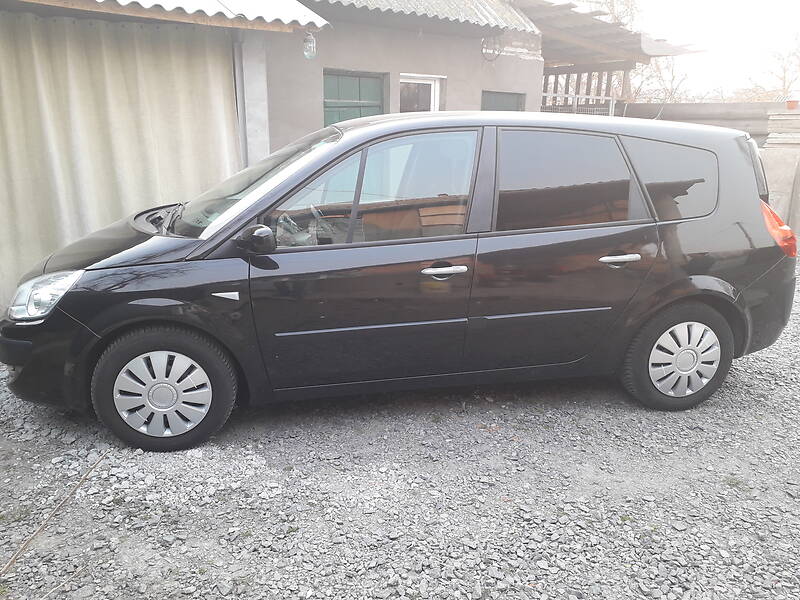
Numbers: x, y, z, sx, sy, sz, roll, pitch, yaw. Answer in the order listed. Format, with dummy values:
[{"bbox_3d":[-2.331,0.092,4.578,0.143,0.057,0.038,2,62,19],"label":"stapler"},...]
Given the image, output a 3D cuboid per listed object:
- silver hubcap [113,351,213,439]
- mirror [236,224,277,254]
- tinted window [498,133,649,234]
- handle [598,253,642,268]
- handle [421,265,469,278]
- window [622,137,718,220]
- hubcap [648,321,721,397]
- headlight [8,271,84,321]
[{"bbox_3d":[-1.115,0.448,2.938,0.437,0.437,0.060,-2,15,-11],"label":"silver hubcap"},{"bbox_3d":[-0.633,-0.269,2.756,0.165,0.140,0.220,-2,15,-11],"label":"mirror"},{"bbox_3d":[0.876,-0.615,3.179,0.830,0.510,0.050,-3,-5,-12],"label":"tinted window"},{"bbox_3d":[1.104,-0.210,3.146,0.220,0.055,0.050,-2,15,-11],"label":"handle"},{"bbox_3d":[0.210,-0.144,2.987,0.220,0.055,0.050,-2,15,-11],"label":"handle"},{"bbox_3d":[1.463,-0.639,3.304,0.550,0.460,0.050,-4,-5,-15],"label":"window"},{"bbox_3d":[1.573,0.331,3.438,0.437,0.437,0.060,-2,15,-11],"label":"hubcap"},{"bbox_3d":[-1.655,-0.031,2.912,0.410,0.260,0.360,-2,15,-11],"label":"headlight"}]

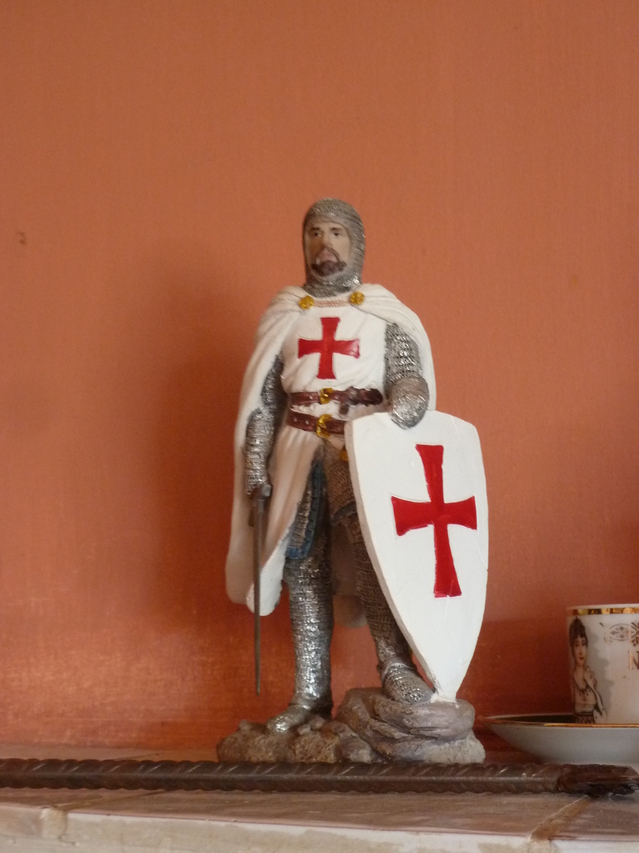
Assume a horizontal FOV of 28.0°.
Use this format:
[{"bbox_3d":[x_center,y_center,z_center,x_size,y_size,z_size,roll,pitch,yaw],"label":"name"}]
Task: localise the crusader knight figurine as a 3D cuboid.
[{"bbox_3d":[0.017,0.024,0.610,0.121,0.270,0.095,-1,-11,9],"label":"crusader knight figurine"}]

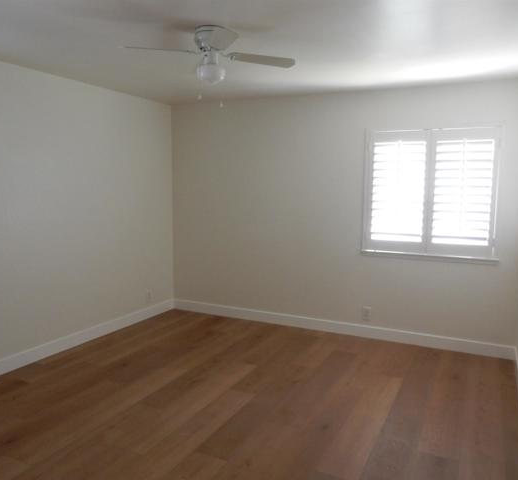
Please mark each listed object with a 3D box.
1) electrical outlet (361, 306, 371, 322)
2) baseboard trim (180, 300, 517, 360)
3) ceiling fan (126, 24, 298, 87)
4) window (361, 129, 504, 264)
[{"bbox_3d":[1.086,0.746,4.649,0.076,0.123,0.012,4,7,26],"label":"electrical outlet"},{"bbox_3d":[0.606,0.903,4.900,3.712,0.116,0.018,4,7,26],"label":"baseboard trim"},{"bbox_3d":[-0.293,-1.093,2.792,0.980,0.330,0.980,4,7,26],"label":"ceiling fan"},{"bbox_3d":[1.559,-0.433,4.261,1.170,1.170,0.060,4,7,26],"label":"window"}]

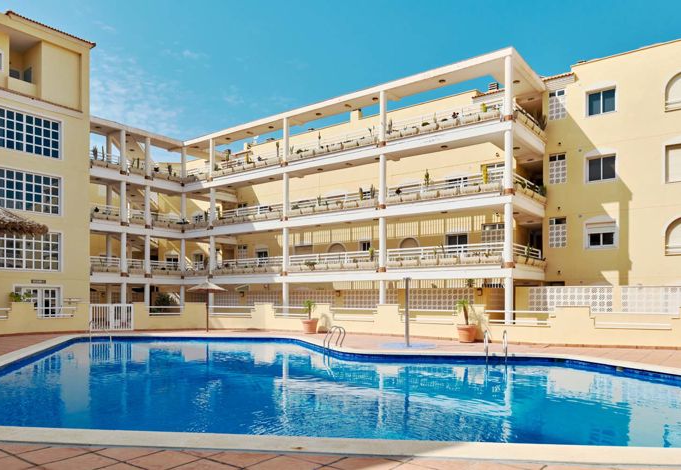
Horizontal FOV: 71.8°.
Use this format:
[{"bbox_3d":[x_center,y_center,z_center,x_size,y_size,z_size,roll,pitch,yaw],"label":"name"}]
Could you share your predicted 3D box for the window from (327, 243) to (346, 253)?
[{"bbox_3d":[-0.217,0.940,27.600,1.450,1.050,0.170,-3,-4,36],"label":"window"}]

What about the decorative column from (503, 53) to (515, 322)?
[{"bbox_3d":[6.363,-1.610,17.800,0.370,10.400,0.370,-2,-4,35],"label":"decorative column"}]

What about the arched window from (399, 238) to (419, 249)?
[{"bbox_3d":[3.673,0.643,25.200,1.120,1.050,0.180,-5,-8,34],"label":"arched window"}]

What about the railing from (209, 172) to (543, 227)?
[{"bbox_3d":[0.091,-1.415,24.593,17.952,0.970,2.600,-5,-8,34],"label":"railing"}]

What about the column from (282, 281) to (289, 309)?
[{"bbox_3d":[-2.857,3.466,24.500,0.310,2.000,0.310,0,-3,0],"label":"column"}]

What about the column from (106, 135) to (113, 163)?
[{"bbox_3d":[-13.319,-4.613,27.100,0.330,2.400,0.330,-3,-4,44],"label":"column"}]

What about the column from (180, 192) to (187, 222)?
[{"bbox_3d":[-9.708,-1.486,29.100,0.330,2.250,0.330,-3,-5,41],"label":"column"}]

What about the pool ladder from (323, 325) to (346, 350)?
[{"bbox_3d":[-0.193,3.325,15.100,0.600,0.800,0.530,2,-4,-25],"label":"pool ladder"}]

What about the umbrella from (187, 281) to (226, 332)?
[{"bbox_3d":[-6.056,3.256,21.400,1.880,2.370,1.880,0,-3,0],"label":"umbrella"}]

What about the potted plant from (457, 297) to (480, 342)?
[{"bbox_3d":[4.120,2.779,15.150,0.700,1.400,0.680,-2,-4,35],"label":"potted plant"}]

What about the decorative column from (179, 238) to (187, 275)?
[{"bbox_3d":[-10.051,1.431,29.900,0.350,2.417,0.350,-5,-8,34],"label":"decorative column"}]

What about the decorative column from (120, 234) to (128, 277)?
[{"bbox_3d":[-12.041,1.087,26.200,0.340,2.400,0.340,-3,-5,41],"label":"decorative column"}]

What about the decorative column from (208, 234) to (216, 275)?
[{"bbox_3d":[-7.505,1.233,27.600,0.350,2.350,0.350,-2,-4,35],"label":"decorative column"}]

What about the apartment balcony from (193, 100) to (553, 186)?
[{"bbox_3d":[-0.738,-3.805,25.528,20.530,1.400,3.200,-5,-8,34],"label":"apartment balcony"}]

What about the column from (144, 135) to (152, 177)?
[{"bbox_3d":[-11.141,-4.432,27.300,0.330,2.370,0.330,-3,-5,41],"label":"column"}]

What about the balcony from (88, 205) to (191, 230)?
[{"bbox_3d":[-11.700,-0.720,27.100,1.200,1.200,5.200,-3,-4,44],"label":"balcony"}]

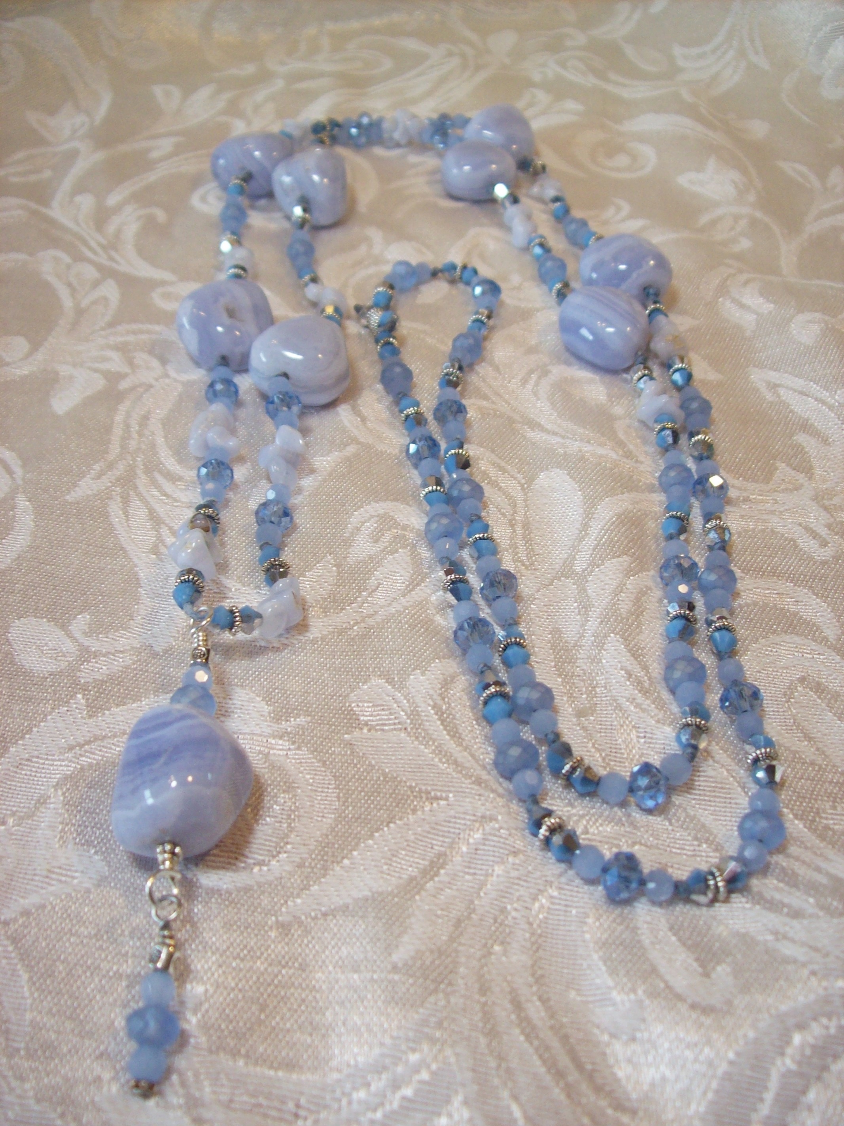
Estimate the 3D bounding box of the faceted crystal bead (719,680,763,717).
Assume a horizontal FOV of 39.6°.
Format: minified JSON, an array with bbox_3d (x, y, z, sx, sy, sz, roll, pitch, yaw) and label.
[{"bbox_3d":[0.045,0.019,0.165,0.006,0.006,0.005,-10,45,-11],"label":"faceted crystal bead"}]

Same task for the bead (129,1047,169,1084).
[{"bbox_3d":[-0.030,0.055,0.128,0.004,0.004,0.004,0,44,0],"label":"bead"}]

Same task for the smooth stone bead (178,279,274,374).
[{"bbox_3d":[-0.038,-0.046,0.228,0.018,0.015,0.019,-1,43,-3],"label":"smooth stone bead"}]

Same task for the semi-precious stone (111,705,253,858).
[{"bbox_3d":[-0.031,0.028,0.150,0.018,0.015,0.020,1,43,-1],"label":"semi-precious stone"}]

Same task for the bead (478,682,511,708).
[{"bbox_3d":[0.010,0.019,0.165,0.004,0.004,0.002,-14,46,-15],"label":"bead"}]

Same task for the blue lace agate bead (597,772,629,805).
[{"bbox_3d":[0.025,0.030,0.154,0.004,0.004,0.004,0,44,0],"label":"blue lace agate bead"}]

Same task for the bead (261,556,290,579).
[{"bbox_3d":[-0.023,0.001,0.184,0.005,0.005,0.002,-8,44,-8],"label":"bead"}]

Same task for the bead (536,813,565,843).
[{"bbox_3d":[0.017,0.034,0.149,0.005,0.005,0.002,-21,47,-20],"label":"bead"}]

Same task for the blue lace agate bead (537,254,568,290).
[{"bbox_3d":[0.027,-0.061,0.247,0.006,0.006,0.006,-11,45,-12],"label":"blue lace agate bead"}]

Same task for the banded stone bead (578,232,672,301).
[{"bbox_3d":[0.042,-0.060,0.241,0.019,0.014,0.015,21,48,21],"label":"banded stone bead"}]

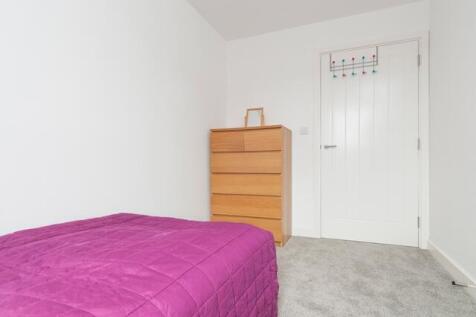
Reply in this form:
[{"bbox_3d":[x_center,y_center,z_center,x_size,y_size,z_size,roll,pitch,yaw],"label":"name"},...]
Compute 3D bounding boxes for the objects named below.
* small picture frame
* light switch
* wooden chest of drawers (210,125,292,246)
[{"bbox_3d":[0.186,-0.447,2.680,0.226,0.237,0.080,0,1,22],"label":"small picture frame"},{"bbox_3d":[0.757,-0.311,2.700,0.086,0.086,0.012,0,1,22],"label":"light switch"},{"bbox_3d":[0.165,0.283,2.725,0.800,1.230,0.480,0,1,22],"label":"wooden chest of drawers"}]

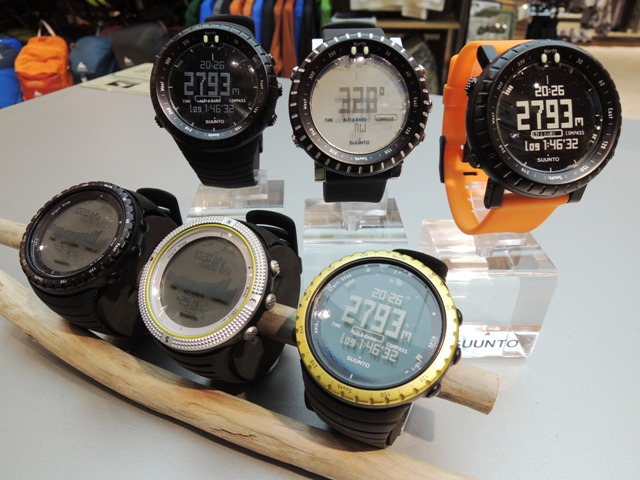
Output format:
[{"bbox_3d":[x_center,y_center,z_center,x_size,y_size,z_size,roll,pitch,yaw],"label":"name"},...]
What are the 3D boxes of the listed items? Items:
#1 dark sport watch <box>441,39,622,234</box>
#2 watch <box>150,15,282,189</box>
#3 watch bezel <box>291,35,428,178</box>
[{"bbox_3d":[0.070,-0.039,0.169,0.053,0.072,0.063,-2,0,-6],"label":"dark sport watch"},{"bbox_3d":[-0.041,-0.061,0.202,0.053,0.074,0.062,-2,0,0],"label":"watch"},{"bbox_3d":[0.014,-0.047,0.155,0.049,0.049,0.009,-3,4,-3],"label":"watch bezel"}]

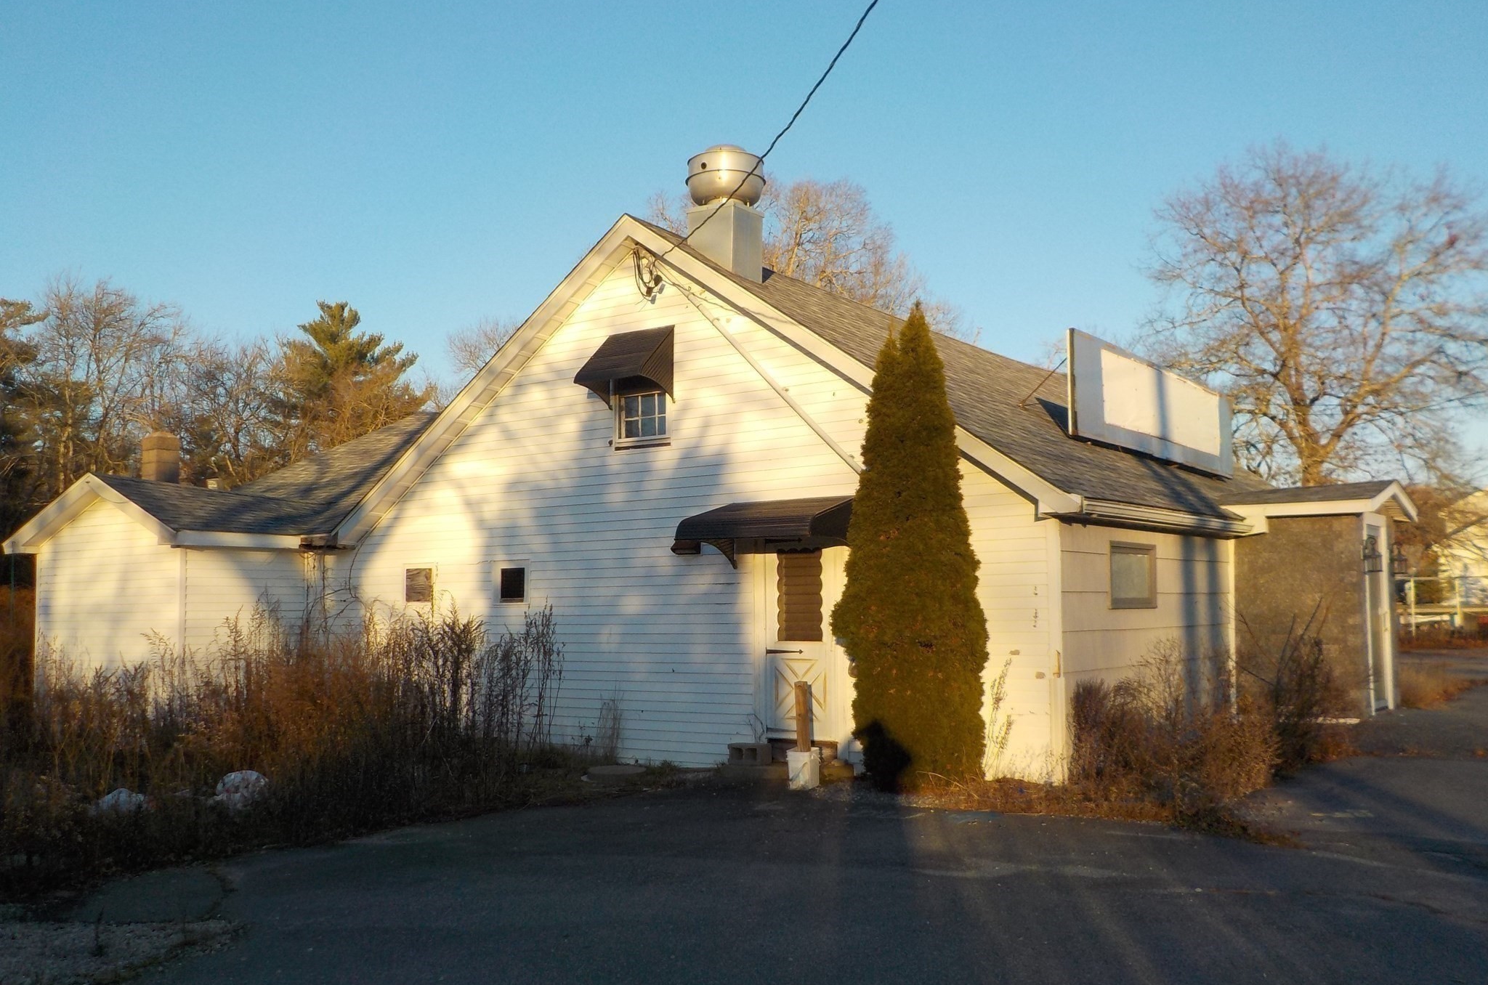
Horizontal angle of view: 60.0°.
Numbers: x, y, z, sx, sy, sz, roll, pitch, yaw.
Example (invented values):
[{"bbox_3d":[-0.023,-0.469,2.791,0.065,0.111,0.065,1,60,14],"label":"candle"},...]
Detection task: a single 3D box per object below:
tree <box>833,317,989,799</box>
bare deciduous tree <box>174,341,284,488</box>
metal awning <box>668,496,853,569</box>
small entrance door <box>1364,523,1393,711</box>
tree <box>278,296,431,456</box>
[{"bbox_3d":[1.413,0.451,11.034,1.304,4.106,1.264,-1,-5,0],"label":"tree"},{"bbox_3d":[-14.303,0.278,35.593,3.463,9.257,3.463,-1,-5,0],"label":"bare deciduous tree"},{"bbox_3d":[0.244,0.347,12.124,1.541,0.642,0.938,-4,-6,36],"label":"metal awning"},{"bbox_3d":[7.230,1.427,14.733,0.100,2.153,0.988,-4,-6,36],"label":"small entrance door"},{"bbox_3d":[-12.172,-0.385,39.508,4.832,11.211,4.832,-1,-5,0],"label":"tree"}]

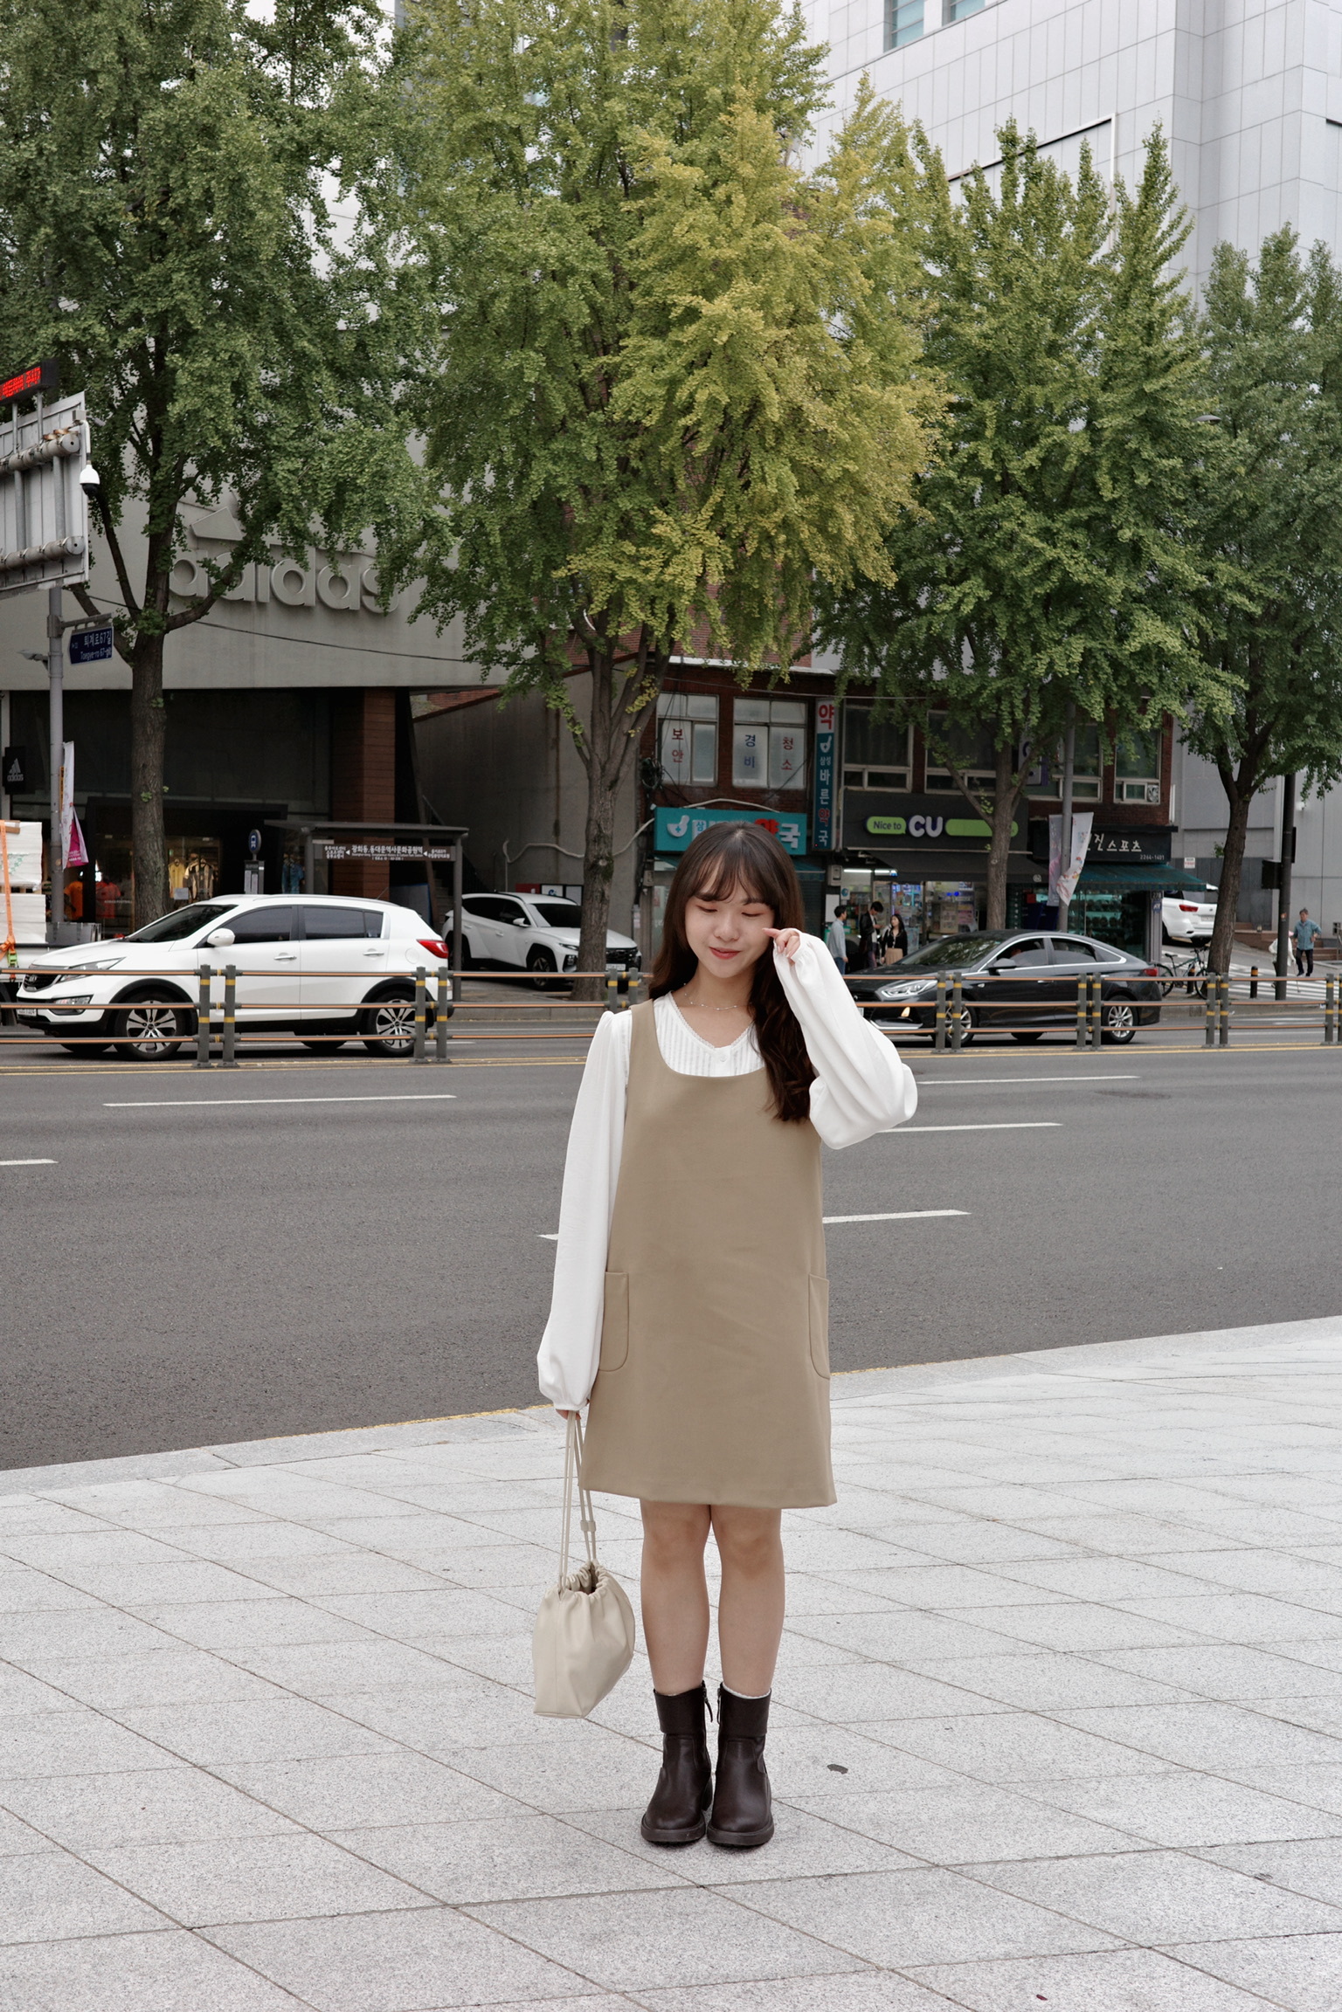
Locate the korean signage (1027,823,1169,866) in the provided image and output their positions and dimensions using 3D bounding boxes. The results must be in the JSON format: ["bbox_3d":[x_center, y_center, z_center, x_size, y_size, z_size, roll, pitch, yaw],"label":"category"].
[{"bbox_3d":[8.477,-3.234,44.576,3.986,0.716,0.350,-1,4,-35],"label":"korean signage"}]

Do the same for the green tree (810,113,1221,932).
[{"bbox_3d":[5.715,-7.245,36.817,6.800,14.248,6.600,1,3,0],"label":"green tree"}]

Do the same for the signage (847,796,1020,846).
[{"bbox_3d":[4.966,-3.440,42.166,4.521,1.053,0.250,-1,4,-35],"label":"signage"}]

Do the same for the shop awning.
[{"bbox_3d":[8.874,-2.586,44.376,3.973,0.552,1.100,-1,4,-35],"label":"shop awning"}]

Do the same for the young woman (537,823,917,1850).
[{"bbox_3d":[0.089,0.514,3.574,0.590,1.610,0.380,1,3,-3],"label":"young woman"}]

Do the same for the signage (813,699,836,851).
[{"bbox_3d":[2.757,-4.149,40.297,0.150,2.709,0.520,-1,4,-35],"label":"signage"}]

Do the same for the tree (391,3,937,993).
[{"bbox_3d":[-0.107,-7.337,32.183,7.900,14.606,7.600,1,3,0],"label":"tree"}]

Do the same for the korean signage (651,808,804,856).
[{"bbox_3d":[1.005,-3.056,39.386,3.306,0.740,0.300,-1,4,-35],"label":"korean signage"}]

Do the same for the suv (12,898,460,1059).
[{"bbox_3d":[-4.396,-0.328,22.779,4.440,1.640,1.860,-1,4,-36],"label":"suv"}]

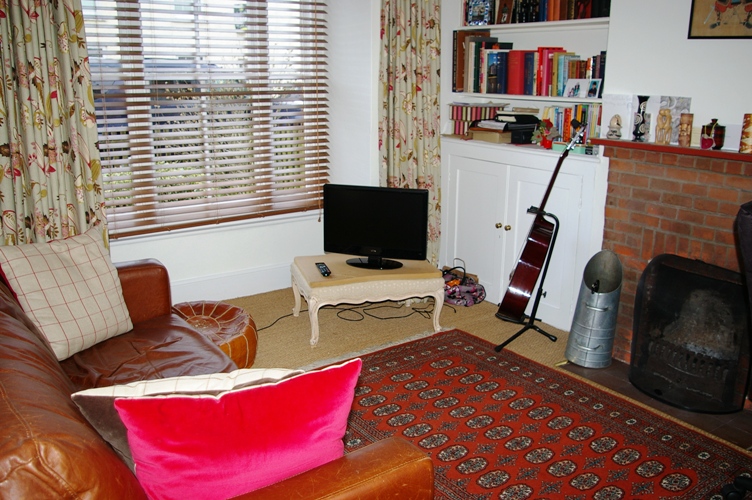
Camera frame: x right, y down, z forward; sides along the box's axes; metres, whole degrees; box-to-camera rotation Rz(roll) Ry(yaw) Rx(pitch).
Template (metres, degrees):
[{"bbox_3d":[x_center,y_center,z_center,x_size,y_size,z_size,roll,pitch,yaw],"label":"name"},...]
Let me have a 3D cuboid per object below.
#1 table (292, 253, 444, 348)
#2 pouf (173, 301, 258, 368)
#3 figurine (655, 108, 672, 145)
[{"bbox_3d":[-0.053,0.237,3.477,0.710,0.326,0.500,-4,16,-15],"label":"table"},{"bbox_3d":[-0.796,0.415,2.967,0.500,0.270,0.500,-5,16,-16],"label":"pouf"},{"bbox_3d":[1.191,-0.506,2.664,0.062,0.145,0.045,12,20,37],"label":"figurine"}]

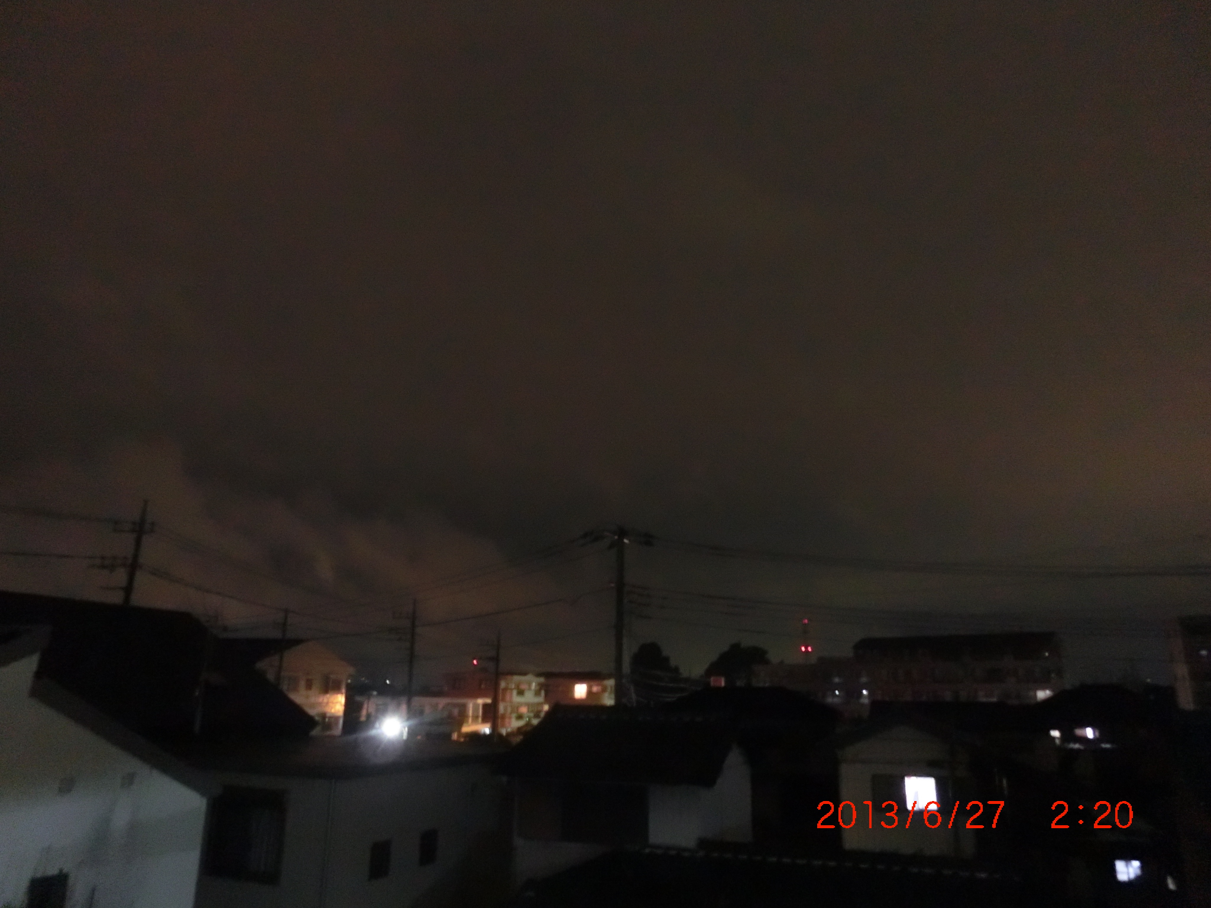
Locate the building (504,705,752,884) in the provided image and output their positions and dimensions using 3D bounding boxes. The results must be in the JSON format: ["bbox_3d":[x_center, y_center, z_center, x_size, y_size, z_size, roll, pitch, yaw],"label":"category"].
[{"bbox_3d":[0.704,8.275,16.557,4.200,6.500,4.700,-6,-18,22],"label":"building"}]

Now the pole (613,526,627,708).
[{"bbox_3d":[0.402,7.845,22.588,0.330,12.000,0.330,-6,-18,22],"label":"pole"}]

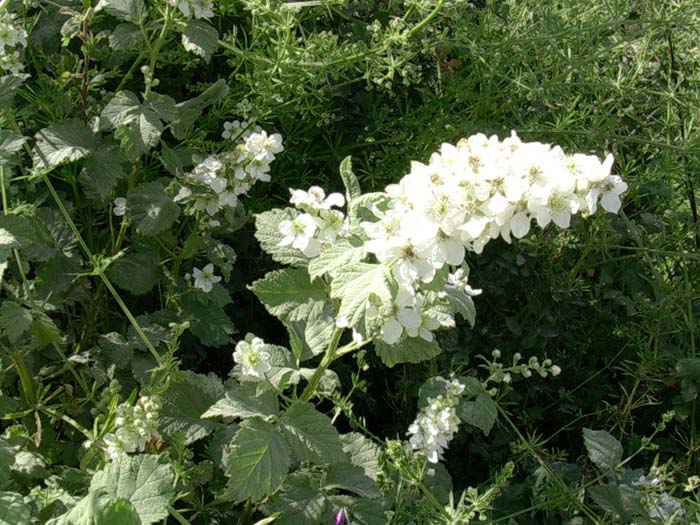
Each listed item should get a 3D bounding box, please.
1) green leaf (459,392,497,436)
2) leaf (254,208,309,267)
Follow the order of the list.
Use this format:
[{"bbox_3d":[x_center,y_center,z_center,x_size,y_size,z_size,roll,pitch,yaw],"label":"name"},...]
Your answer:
[{"bbox_3d":[0.116,0.136,0.820,0.036,0.013,0.044,8,63,-2],"label":"green leaf"},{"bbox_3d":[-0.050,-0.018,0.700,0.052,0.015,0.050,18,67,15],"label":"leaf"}]

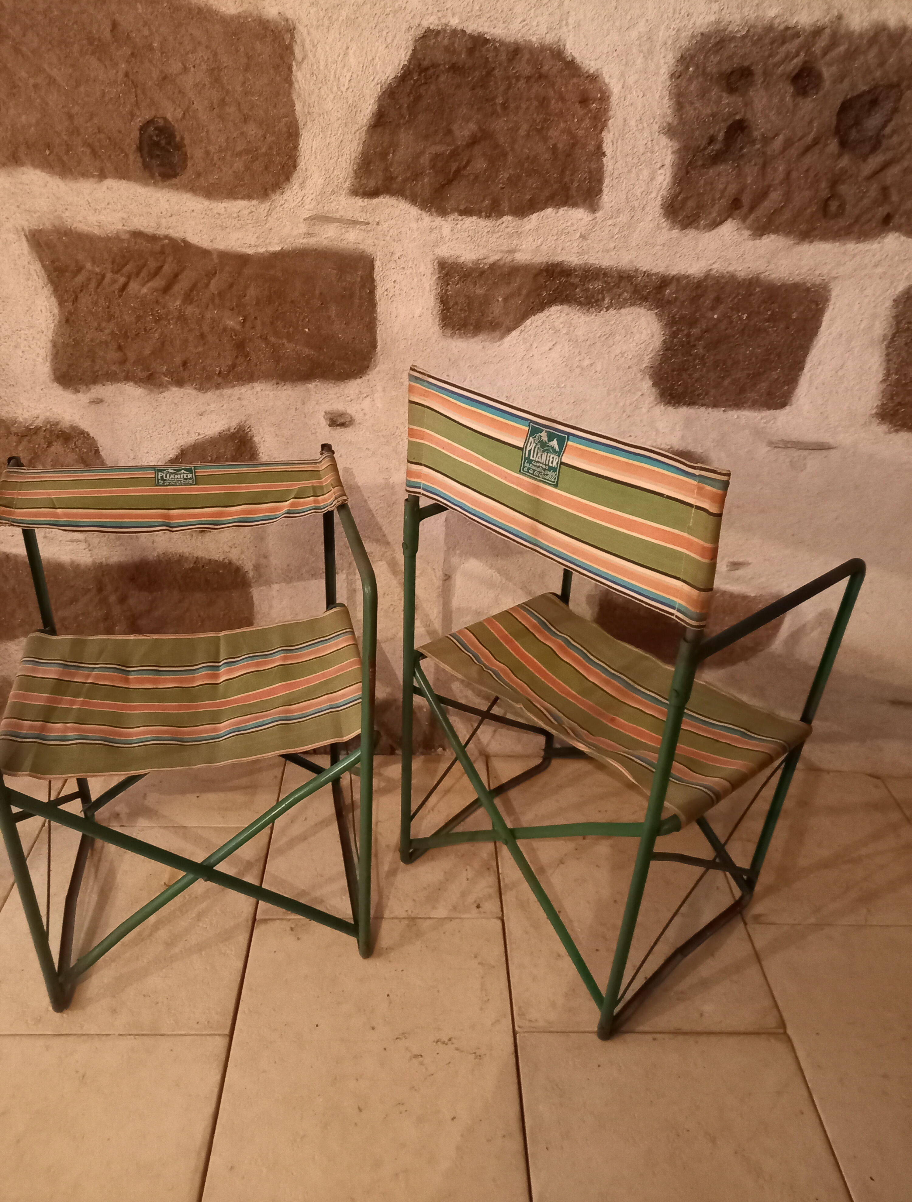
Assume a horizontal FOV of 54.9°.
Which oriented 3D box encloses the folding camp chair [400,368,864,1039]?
[{"bbox_3d":[0.222,0.101,1.239,0.397,0.845,0.449,-24,41,-37],"label":"folding camp chair"}]

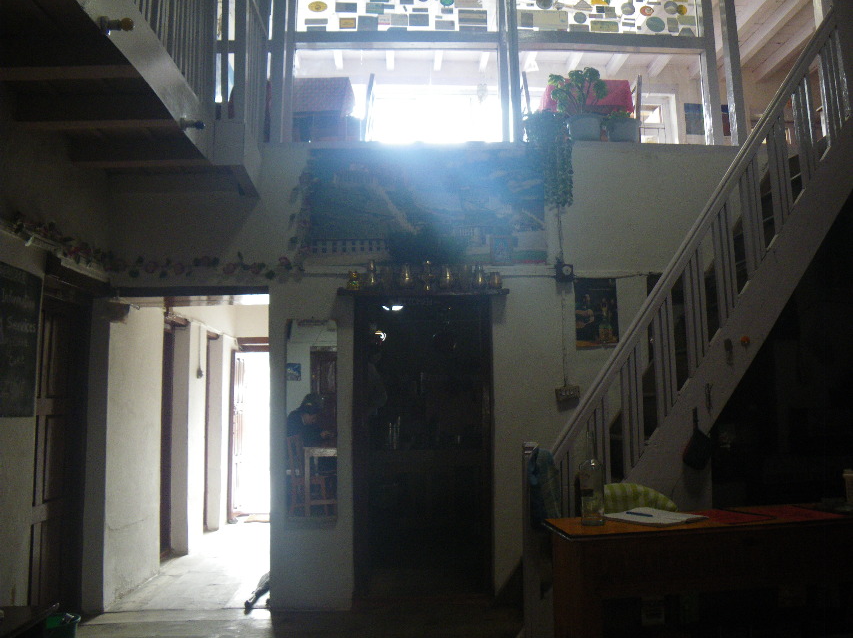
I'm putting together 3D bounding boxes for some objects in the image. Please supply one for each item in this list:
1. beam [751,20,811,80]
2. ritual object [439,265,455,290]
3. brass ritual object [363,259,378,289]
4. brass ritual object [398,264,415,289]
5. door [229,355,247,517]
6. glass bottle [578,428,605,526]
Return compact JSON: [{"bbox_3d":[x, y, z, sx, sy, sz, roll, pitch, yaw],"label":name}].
[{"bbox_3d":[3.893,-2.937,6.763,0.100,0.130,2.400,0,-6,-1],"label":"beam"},{"bbox_3d":[0.120,-0.250,4.156,0.090,0.150,0.090,0,-6,-1],"label":"ritual object"},{"bbox_3d":[-0.334,-0.270,4.147,0.090,0.160,0.090,0,-6,-1],"label":"brass ritual object"},{"bbox_3d":[-0.120,-0.256,4.151,0.090,0.150,0.090,0,-6,-1],"label":"brass ritual object"},{"bbox_3d":[-1.972,1.211,7.323,0.060,1.700,0.520,0,-6,-1],"label":"door"},{"bbox_3d":[0.521,0.499,2.173,0.068,0.300,0.068,0,-6,-1],"label":"glass bottle"}]

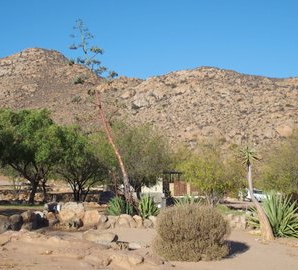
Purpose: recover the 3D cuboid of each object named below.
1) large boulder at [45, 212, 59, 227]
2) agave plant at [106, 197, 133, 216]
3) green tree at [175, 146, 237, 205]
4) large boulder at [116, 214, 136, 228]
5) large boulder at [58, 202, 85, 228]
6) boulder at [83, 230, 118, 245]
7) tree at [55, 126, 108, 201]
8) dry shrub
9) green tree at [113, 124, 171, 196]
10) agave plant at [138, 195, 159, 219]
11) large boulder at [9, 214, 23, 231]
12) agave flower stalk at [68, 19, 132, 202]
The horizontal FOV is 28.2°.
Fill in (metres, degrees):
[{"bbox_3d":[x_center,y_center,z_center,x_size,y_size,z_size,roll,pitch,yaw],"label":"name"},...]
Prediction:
[{"bbox_3d":[-3.711,3.246,22.800,0.519,0.503,0.500,1,-5,-9],"label":"large boulder"},{"bbox_3d":[-1.153,2.885,24.000,1.026,0.770,1.000,0,-5,-3],"label":"agave plant"},{"bbox_3d":[3.651,2.528,37.000,3.995,3.870,3.900,0,-5,0],"label":"green tree"},{"bbox_3d":[-0.903,3.323,22.800,0.756,0.495,0.650,0,-5,-2],"label":"large boulder"},{"bbox_3d":[-2.981,3.067,22.800,1.077,0.942,0.900,0,-5,0],"label":"large boulder"},{"bbox_3d":[-1.374,2.912,16.800,0.964,0.383,0.700,0,-5,0],"label":"boulder"},{"bbox_3d":[-5.238,2.250,46.000,4.190,5.820,4.600,0,-5,0],"label":"tree"},{"bbox_3d":[0.961,2.221,13.400,1.718,1.255,1.600,0,-5,0],"label":"dry shrub"},{"bbox_3d":[-0.501,2.030,46.000,4.253,5.528,4.600,0,-5,-1],"label":"green tree"},{"bbox_3d":[-0.020,2.810,23.300,0.865,0.943,0.880,0,-5,0],"label":"agave plant"},{"bbox_3d":[-4.984,3.301,22.300,0.527,0.621,0.520,0,-5,0],"label":"large boulder"},{"bbox_3d":[-1.925,-0.894,24.300,2.457,7.297,2.000,0,-5,-5],"label":"agave flower stalk"}]

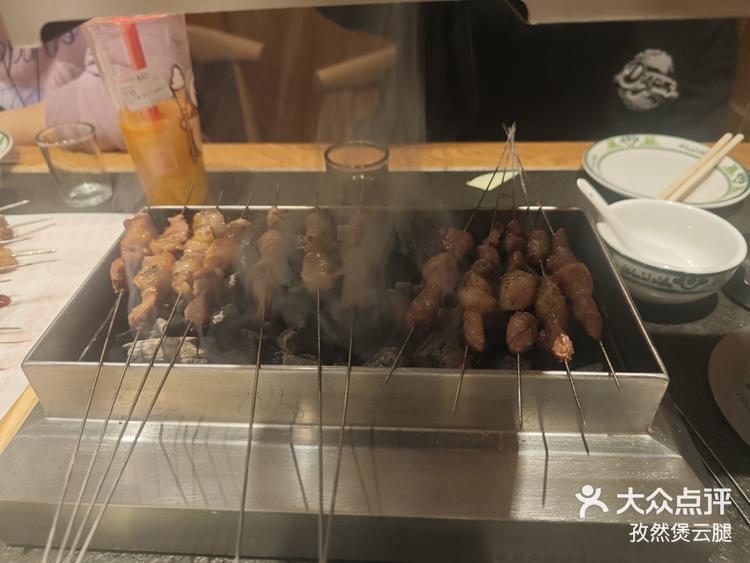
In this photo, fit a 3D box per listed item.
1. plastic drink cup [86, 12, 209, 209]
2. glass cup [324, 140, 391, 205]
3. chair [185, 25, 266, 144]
[{"bbox_3d":[-0.239,-0.187,0.578,0.096,0.197,0.096,-1,39,1],"label":"plastic drink cup"},{"bbox_3d":[-0.018,-0.102,0.558,0.064,0.076,0.064,-1,39,1],"label":"glass cup"},{"bbox_3d":[-0.507,-0.213,1.370,0.560,0.760,0.520,1,39,3],"label":"chair"}]

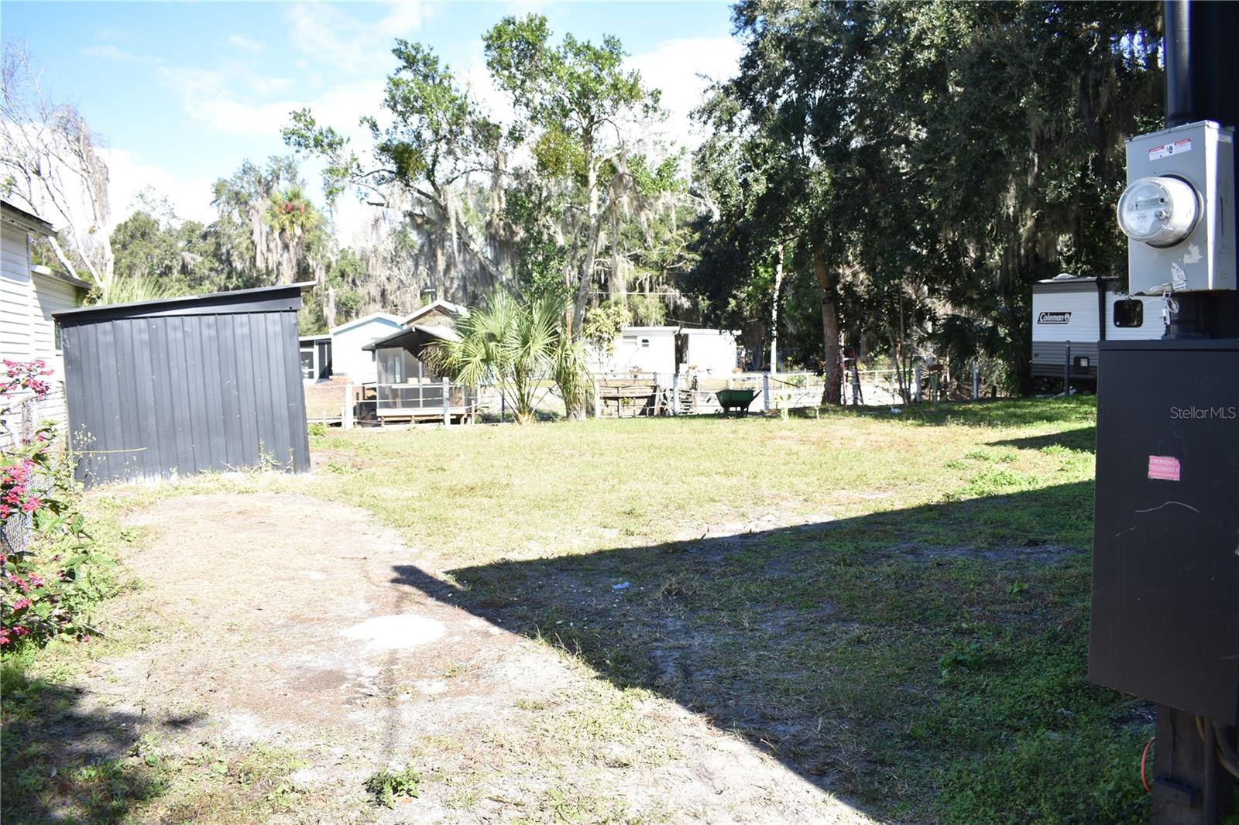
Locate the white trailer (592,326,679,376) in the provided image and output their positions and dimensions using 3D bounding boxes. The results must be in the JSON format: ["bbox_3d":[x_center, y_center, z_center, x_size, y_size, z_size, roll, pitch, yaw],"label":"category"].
[{"bbox_3d":[0.749,-3.506,56.392,5.600,3.100,3.200,-1,3,-9],"label":"white trailer"}]

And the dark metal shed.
[{"bbox_3d":[-6.348,-0.437,14.184,3.300,2.600,2.600,-4,4,-18],"label":"dark metal shed"}]

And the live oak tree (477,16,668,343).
[{"bbox_3d":[-1.165,-5.035,24.758,4.700,10.400,4.600,0,3,0],"label":"live oak tree"}]

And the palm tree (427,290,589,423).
[{"bbox_3d":[-2.700,-1.390,23.259,3.900,3.200,3.500,0,3,0],"label":"palm tree"}]

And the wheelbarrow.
[{"bbox_3d":[3.104,-0.285,24.222,1.400,0.700,0.680,-3,4,-41],"label":"wheelbarrow"}]

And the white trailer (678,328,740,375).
[{"bbox_3d":[5.599,-3.637,58.388,3.500,3.100,4.500,-1,3,-9],"label":"white trailer"}]

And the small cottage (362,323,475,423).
[{"bbox_3d":[-6.631,-1.237,30.670,3.200,3.100,4.200,-1,3,-18],"label":"small cottage"}]

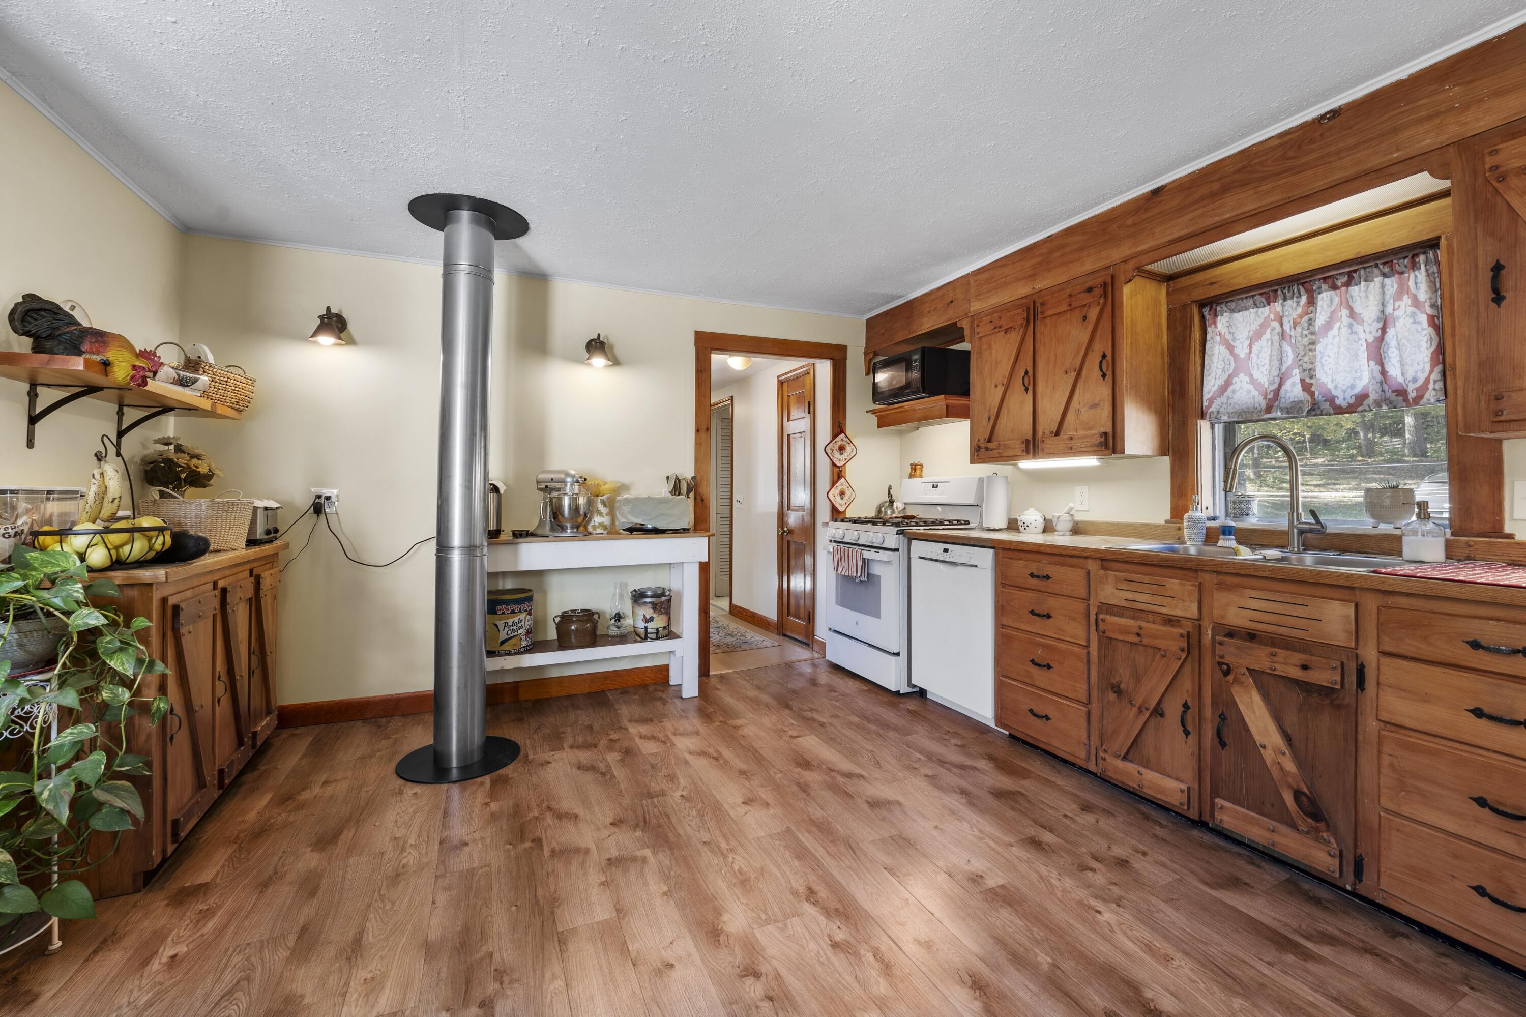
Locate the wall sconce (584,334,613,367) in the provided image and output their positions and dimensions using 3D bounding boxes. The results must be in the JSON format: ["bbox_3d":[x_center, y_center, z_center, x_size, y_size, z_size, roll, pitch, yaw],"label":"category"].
[{"bbox_3d":[-0.904,-0.868,3.250,0.150,0.175,0.210,0,1,-25],"label":"wall sconce"}]

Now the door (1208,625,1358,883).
[{"bbox_3d":[1.527,0.707,1.761,0.038,0.651,0.356,-1,2,-24],"label":"door"}]

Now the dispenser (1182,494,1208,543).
[{"bbox_3d":[1.753,0.049,2.407,0.074,0.200,0.076,1,1,44],"label":"dispenser"}]

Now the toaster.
[{"bbox_3d":[-2.383,0.063,2.665,0.270,0.190,0.270,-1,2,-25],"label":"toaster"}]

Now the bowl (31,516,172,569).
[{"bbox_3d":[-1.866,0.106,1.685,0.270,0.120,0.270,0,1,-25],"label":"bowl"}]

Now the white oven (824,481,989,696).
[{"bbox_3d":[0.868,0.426,3.711,0.690,1.200,0.760,-1,2,-25],"label":"white oven"}]

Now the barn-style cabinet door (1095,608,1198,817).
[{"bbox_3d":[1.363,0.699,2.120,0.038,0.653,0.358,-1,2,-24],"label":"barn-style cabinet door"}]

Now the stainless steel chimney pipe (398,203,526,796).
[{"bbox_3d":[-1.247,-0.074,2.480,0.460,2.250,0.460,0,1,-25],"label":"stainless steel chimney pipe"}]

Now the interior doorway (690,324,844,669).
[{"bbox_3d":[0.065,-0.038,3.910,1.084,2.117,0.140,-1,2,-22],"label":"interior doorway"}]

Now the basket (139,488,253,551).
[{"bbox_3d":[-2.292,0.043,2.409,0.325,0.240,0.190,0,1,8],"label":"basket"}]

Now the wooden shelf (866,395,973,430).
[{"bbox_3d":[1.022,-0.600,3.828,0.300,0.130,0.790,-1,2,-25],"label":"wooden shelf"}]

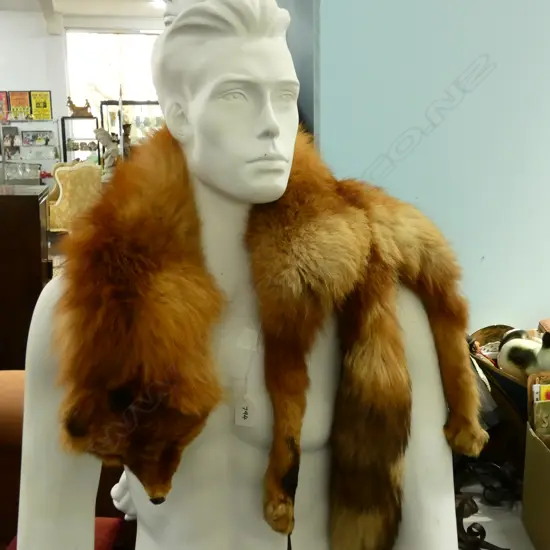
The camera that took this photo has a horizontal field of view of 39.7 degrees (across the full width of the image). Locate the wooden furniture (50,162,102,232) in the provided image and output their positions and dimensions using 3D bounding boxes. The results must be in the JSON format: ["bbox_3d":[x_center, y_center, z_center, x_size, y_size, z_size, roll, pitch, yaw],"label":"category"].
[{"bbox_3d":[-2.389,-0.878,9.617,0.680,1.070,0.660,-11,15,-41],"label":"wooden furniture"}]

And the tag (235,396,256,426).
[{"bbox_3d":[-0.034,0.154,0.860,0.022,0.034,0.002,-3,11,-10],"label":"tag"}]

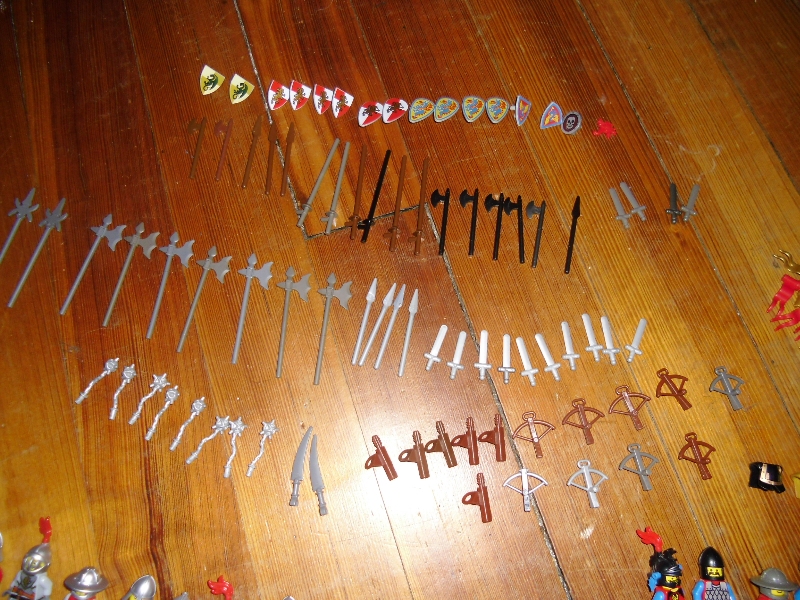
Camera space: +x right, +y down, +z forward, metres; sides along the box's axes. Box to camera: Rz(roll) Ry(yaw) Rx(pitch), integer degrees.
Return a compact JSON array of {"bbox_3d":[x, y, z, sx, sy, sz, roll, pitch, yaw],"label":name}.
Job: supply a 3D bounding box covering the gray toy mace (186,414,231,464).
[{"bbox_3d":[-0.111,0.079,0.360,0.010,0.008,0.034,43,75,14],"label":"gray toy mace"}]

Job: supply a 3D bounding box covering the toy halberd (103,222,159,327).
[{"bbox_3d":[-0.172,-0.017,0.397,0.023,0.004,0.073,10,70,3],"label":"toy halberd"}]

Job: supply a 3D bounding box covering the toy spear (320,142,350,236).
[{"bbox_3d":[-0.042,-0.075,0.413,0.010,0.008,0.070,9,71,2],"label":"toy spear"}]

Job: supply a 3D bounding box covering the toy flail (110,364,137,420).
[{"bbox_3d":[-0.165,0.055,0.372,0.008,0.007,0.034,12,71,4],"label":"toy flail"}]

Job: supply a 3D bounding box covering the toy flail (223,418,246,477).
[{"bbox_3d":[-0.095,0.085,0.361,0.011,0.007,0.035,1,70,0],"label":"toy flail"}]

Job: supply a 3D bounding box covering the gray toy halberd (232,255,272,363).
[{"bbox_3d":[-0.093,0.005,0.387,0.022,0.005,0.072,5,71,1],"label":"gray toy halberd"}]

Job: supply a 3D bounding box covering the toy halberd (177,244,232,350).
[{"bbox_3d":[-0.125,-0.001,0.394,0.023,0.004,0.072,11,71,4],"label":"toy halberd"}]

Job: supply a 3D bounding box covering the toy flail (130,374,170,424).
[{"bbox_3d":[-0.147,0.058,0.366,0.012,0.009,0.034,28,73,8],"label":"toy flail"}]

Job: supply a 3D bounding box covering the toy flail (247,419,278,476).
[{"bbox_3d":[-0.079,0.086,0.361,0.011,0.007,0.034,13,71,4],"label":"toy flail"}]

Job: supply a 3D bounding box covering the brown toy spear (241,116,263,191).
[{"bbox_3d":[-0.101,-0.102,0.429,0.006,0.004,0.059,8,70,3],"label":"brown toy spear"}]

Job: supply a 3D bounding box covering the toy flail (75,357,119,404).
[{"bbox_3d":[-0.179,0.048,0.371,0.008,0.009,0.034,39,74,13],"label":"toy flail"}]

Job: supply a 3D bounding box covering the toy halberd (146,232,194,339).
[{"bbox_3d":[-0.147,-0.010,0.394,0.023,0.004,0.073,6,70,2],"label":"toy halberd"}]

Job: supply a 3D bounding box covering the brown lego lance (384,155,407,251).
[{"bbox_3d":[-0.002,-0.065,0.414,0.011,0.008,0.073,7,70,2],"label":"brown lego lance"}]

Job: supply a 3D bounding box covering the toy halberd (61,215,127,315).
[{"bbox_3d":[-0.197,-0.023,0.399,0.023,0.004,0.072,15,70,5],"label":"toy halberd"}]

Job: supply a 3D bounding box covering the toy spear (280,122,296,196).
[{"bbox_3d":[-0.076,-0.097,0.429,0.005,0.003,0.059,3,70,1],"label":"toy spear"}]

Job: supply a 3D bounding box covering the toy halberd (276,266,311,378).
[{"bbox_3d":[-0.068,0.013,0.385,0.021,0.005,0.072,3,71,0],"label":"toy halberd"}]

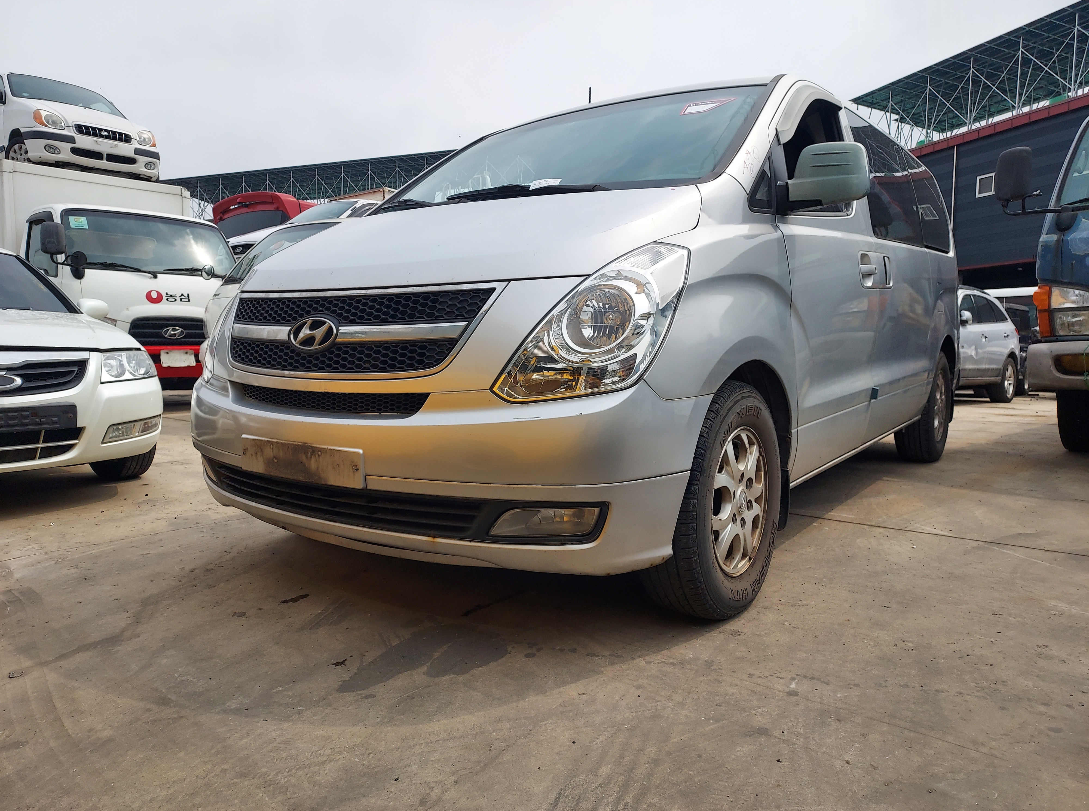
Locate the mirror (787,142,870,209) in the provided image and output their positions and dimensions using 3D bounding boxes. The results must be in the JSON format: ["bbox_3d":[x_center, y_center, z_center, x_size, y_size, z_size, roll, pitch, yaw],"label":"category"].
[{"bbox_3d":[0.886,-0.709,2.352,0.250,0.200,0.160,4,7,37],"label":"mirror"}]

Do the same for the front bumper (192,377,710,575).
[{"bbox_3d":[-0.489,0.155,2.371,1.860,0.500,0.670,4,7,37],"label":"front bumper"}]

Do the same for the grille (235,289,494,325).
[{"bbox_3d":[-0.614,-0.276,2.166,1.130,0.115,0.130,4,-8,37],"label":"grille"}]

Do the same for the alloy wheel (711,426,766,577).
[{"bbox_3d":[0.535,0.284,2.306,0.170,0.445,0.445,4,7,34],"label":"alloy wheel"}]

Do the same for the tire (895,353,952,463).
[{"bbox_3d":[2.439,0.007,4.862,0.225,0.700,0.700,4,7,37],"label":"tire"}]

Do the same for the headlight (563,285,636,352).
[{"bbox_3d":[0.140,-0.225,1.964,0.165,0.165,0.120,4,7,37],"label":"headlight"}]

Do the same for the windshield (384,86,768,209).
[{"bbox_3d":[0.027,-0.970,2.953,1.580,0.160,0.990,4,41,37],"label":"windshield"}]

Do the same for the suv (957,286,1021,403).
[{"bbox_3d":[6.027,-0.921,12.025,4.780,1.760,1.900,-5,7,-40],"label":"suv"}]

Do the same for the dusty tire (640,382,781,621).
[{"bbox_3d":[0.518,0.283,2.318,0.225,0.700,0.700,4,7,34],"label":"dusty tire"}]

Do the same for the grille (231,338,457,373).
[{"bbox_3d":[-0.640,-0.147,2.143,1.010,0.100,0.110,4,-3,37],"label":"grille"}]

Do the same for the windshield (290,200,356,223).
[{"bbox_3d":[-3.720,-3.183,12.599,1.450,0.102,0.819,4,43,40],"label":"windshield"}]

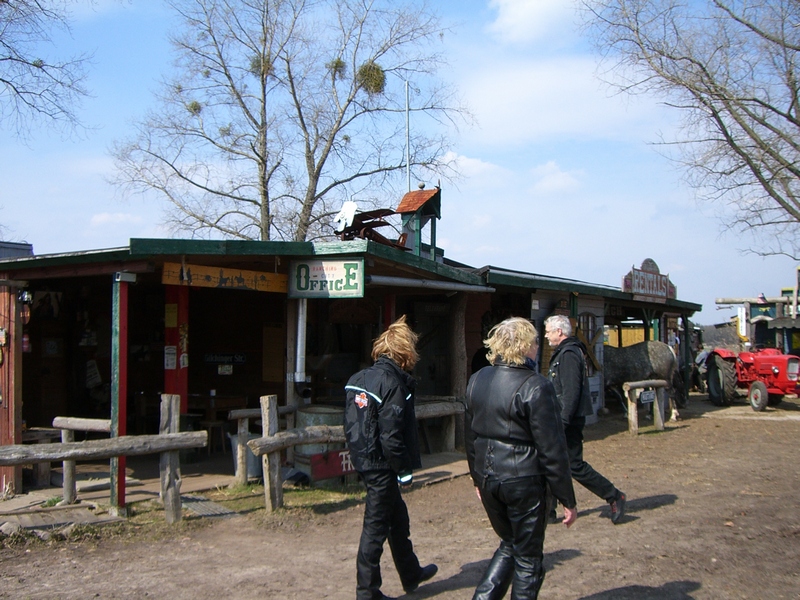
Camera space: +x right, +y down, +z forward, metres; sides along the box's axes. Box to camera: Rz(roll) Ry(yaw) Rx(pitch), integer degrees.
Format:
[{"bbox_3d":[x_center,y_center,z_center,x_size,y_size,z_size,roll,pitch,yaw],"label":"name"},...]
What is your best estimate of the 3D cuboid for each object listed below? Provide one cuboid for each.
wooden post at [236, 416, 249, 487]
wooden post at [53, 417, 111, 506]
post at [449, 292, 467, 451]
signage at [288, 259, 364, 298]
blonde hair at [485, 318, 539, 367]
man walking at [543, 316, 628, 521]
[{"bbox_3d":[-1.677,1.613,9.350,0.110,0.760,0.110,0,-2,0],"label":"wooden post"},{"bbox_3d":[-2.954,1.498,8.170,0.700,0.800,0.140,-1,-3,27],"label":"wooden post"},{"bbox_3d":[0.766,0.953,11.700,0.210,2.120,0.210,-1,-3,32],"label":"post"},{"bbox_3d":[-0.745,-0.215,8.900,0.910,0.400,0.050,-1,-3,29],"label":"signage"},{"bbox_3d":[0.578,0.215,4.550,0.250,0.260,0.240,-1,-3,30],"label":"blonde hair"},{"bbox_3d":[1.565,1.014,7.450,0.680,1.760,0.520,0,-2,-5],"label":"man walking"}]

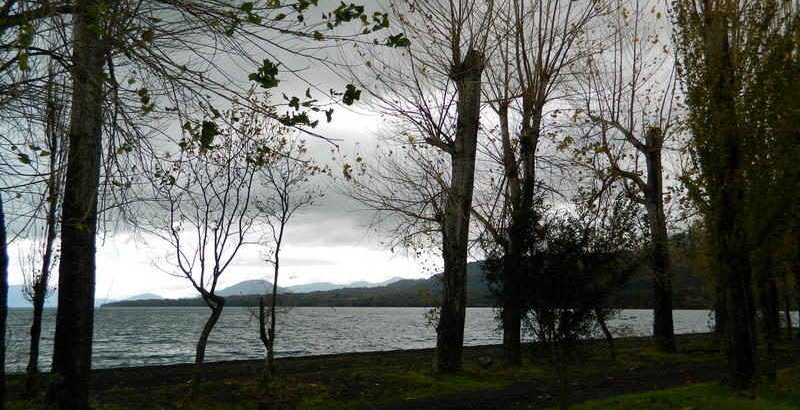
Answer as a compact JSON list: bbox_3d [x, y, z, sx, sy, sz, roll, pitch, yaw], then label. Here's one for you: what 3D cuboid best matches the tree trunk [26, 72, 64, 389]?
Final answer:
[{"bbox_3d":[-6.988,0.372,11.466,0.358,6.297,0.349,6,-12,-31],"label":"tree trunk"}]

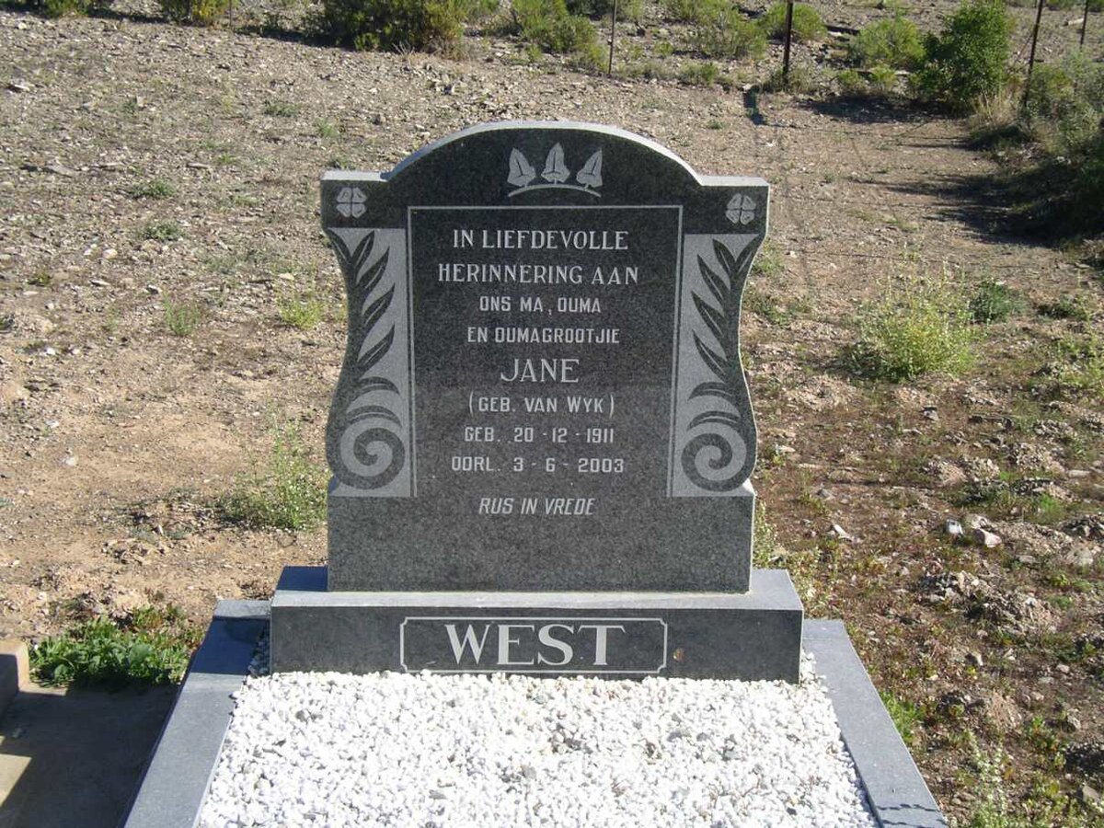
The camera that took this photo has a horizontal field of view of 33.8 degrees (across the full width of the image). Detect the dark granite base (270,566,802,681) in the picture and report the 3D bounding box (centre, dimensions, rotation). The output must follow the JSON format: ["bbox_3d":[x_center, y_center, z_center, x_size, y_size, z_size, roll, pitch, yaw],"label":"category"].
[{"bbox_3d":[-0.026,0.368,3.152,0.890,0.142,0.198,1,15,-2],"label":"dark granite base"}]

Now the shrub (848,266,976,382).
[{"bbox_3d":[1.147,-0.293,5.738,0.370,0.300,0.350,1,15,-2],"label":"shrub"}]

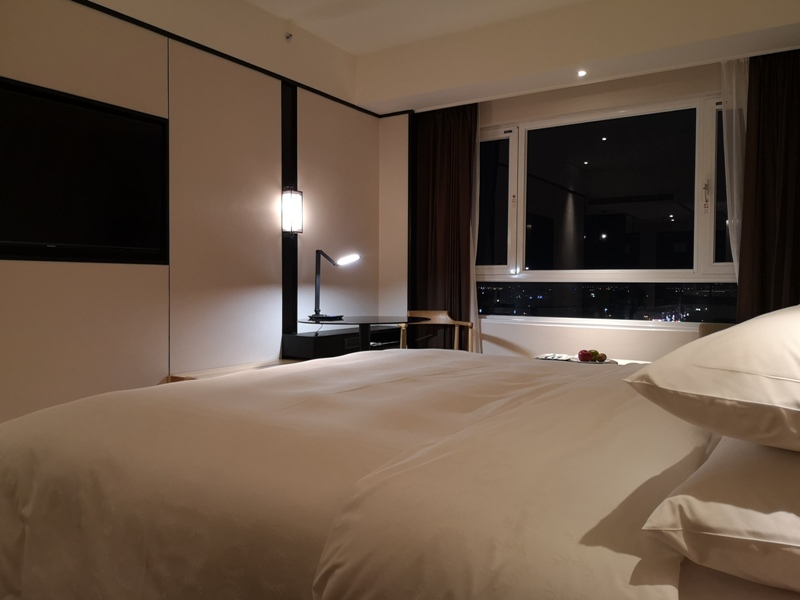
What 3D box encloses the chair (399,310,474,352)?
[{"bbox_3d":[0.226,0.476,4.395,0.530,0.777,0.510,0,2,-4],"label":"chair"}]

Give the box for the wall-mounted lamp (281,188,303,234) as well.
[{"bbox_3d":[-0.674,-0.557,3.931,0.085,0.288,0.105,1,2,33],"label":"wall-mounted lamp"}]

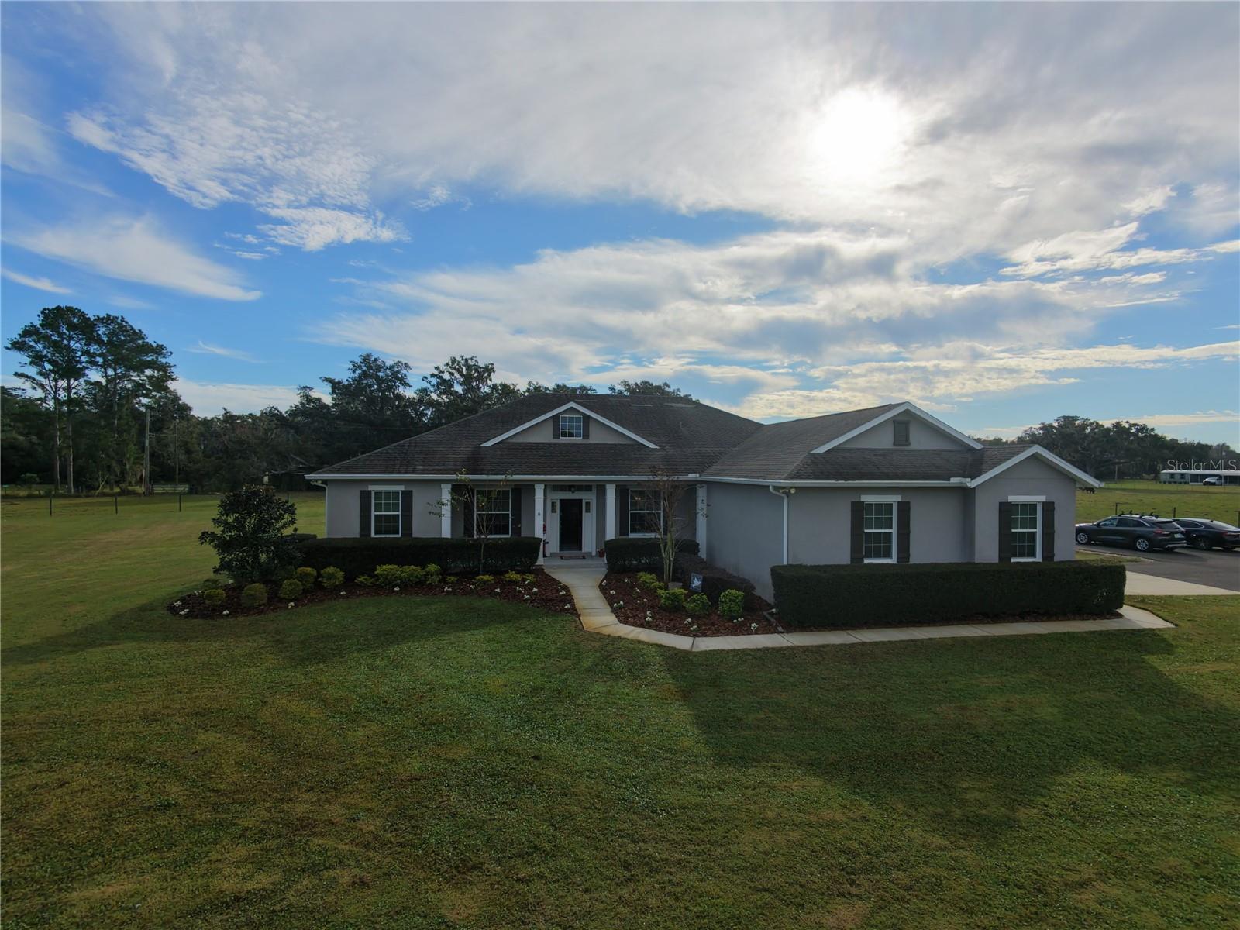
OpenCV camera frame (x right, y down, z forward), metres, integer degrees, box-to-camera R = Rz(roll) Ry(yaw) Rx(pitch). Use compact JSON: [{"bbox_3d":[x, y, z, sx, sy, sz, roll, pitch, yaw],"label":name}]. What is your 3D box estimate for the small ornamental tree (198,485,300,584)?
[{"bbox_3d":[-11.536,2.093,17.872,2.750,2.930,2.700,1,0,-10],"label":"small ornamental tree"}]

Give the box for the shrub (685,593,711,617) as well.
[{"bbox_3d":[1.932,3.431,14.169,0.620,0.480,0.600,1,0,-10],"label":"shrub"}]

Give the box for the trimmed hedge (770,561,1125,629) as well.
[{"bbox_3d":[8.407,3.167,14.475,9.250,1.190,1.150,1,0,-10],"label":"trimmed hedge"}]

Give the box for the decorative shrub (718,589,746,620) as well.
[{"bbox_3d":[2.719,3.361,13.896,0.670,0.620,0.650,1,0,-10],"label":"decorative shrub"}]

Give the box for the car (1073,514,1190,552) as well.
[{"bbox_3d":[24.883,3.271,28.387,1.880,1.590,4.650,1,0,-12],"label":"car"}]

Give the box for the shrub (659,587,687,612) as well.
[{"bbox_3d":[1.345,3.401,14.540,0.700,0.520,0.650,1,0,0],"label":"shrub"}]

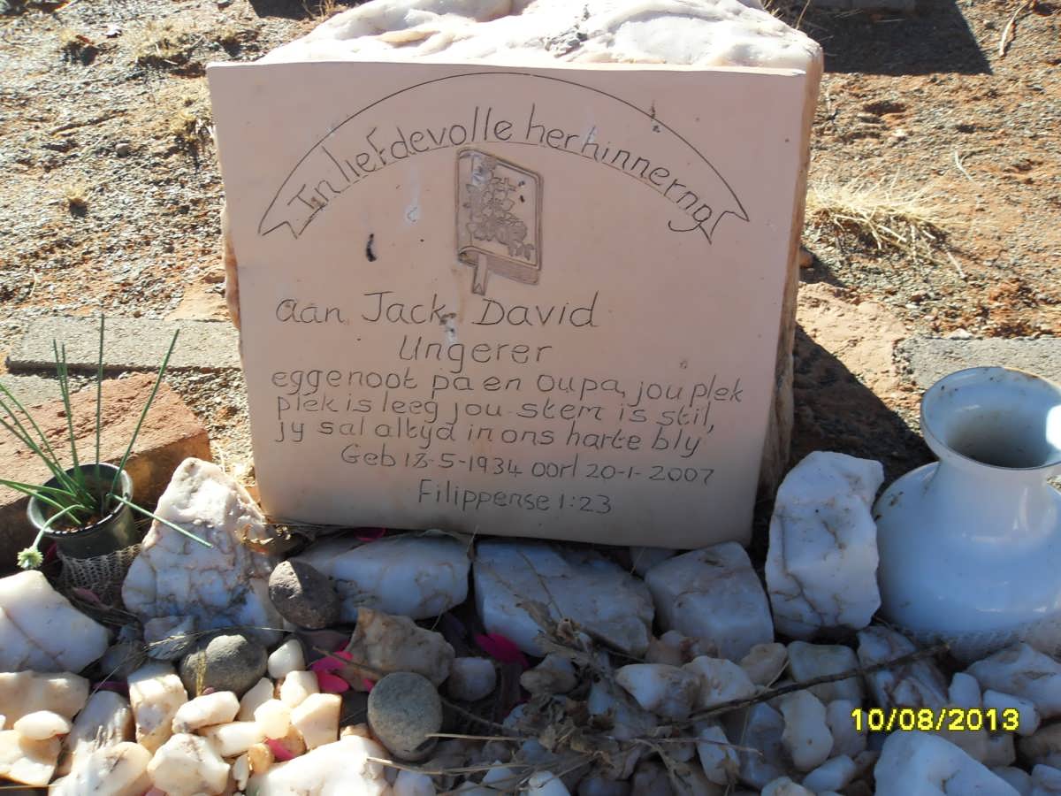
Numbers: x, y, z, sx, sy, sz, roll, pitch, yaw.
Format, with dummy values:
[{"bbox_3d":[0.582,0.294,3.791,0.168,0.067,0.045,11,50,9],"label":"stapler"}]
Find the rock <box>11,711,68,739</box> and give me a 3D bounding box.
[{"bbox_3d":[-0.410,0.274,0.900,0.048,0.021,0.028,0,38,0],"label":"rock"}]

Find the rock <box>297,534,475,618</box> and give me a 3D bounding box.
[{"bbox_3d":[-0.155,0.186,1.113,0.182,0.072,0.087,-1,34,0],"label":"rock"}]

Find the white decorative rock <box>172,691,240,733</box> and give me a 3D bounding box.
[{"bbox_3d":[-0.276,0.266,0.910,0.057,0.025,0.029,-16,41,-19],"label":"white decorative rock"}]

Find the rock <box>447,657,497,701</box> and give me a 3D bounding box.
[{"bbox_3d":[-0.053,0.255,0.974,0.044,0.037,0.039,-1,33,0],"label":"rock"}]

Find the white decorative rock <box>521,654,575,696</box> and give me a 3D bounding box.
[{"bbox_3d":[0.017,0.263,1.020,0.052,0.035,0.035,-1,34,0],"label":"white decorative rock"}]

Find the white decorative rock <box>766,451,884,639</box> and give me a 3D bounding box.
[{"bbox_3d":[0.286,0.143,1.040,0.105,0.180,0.092,-1,34,0],"label":"white decorative rock"}]

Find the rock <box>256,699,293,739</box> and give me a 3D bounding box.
[{"bbox_3d":[-0.216,0.271,0.904,0.031,0.028,0.031,0,38,0],"label":"rock"}]

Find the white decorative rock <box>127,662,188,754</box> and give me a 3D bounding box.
[{"bbox_3d":[-0.323,0.270,0.929,0.051,0.070,0.062,-1,33,0],"label":"white decorative rock"}]

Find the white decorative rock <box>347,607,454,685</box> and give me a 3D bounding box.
[{"bbox_3d":[-0.121,0.233,1.001,0.099,0.055,0.059,-1,33,0],"label":"white decorative rock"}]

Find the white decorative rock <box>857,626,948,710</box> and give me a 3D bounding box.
[{"bbox_3d":[0.336,0.244,0.970,0.083,0.054,0.070,0,38,0],"label":"white decorative rock"}]

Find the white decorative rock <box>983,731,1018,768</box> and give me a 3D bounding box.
[{"bbox_3d":[0.413,0.310,0.943,0.031,0.028,0.030,-1,34,0],"label":"white decorative rock"}]

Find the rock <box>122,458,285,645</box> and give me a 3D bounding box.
[{"bbox_3d":[-0.319,0.150,1.048,0.150,0.180,0.108,-1,34,0],"label":"rock"}]

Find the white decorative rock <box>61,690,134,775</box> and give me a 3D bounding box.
[{"bbox_3d":[-0.393,0.305,0.972,0.058,0.055,0.070,-1,34,0],"label":"white decorative rock"}]

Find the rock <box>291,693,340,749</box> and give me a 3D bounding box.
[{"bbox_3d":[-0.184,0.276,0.917,0.042,0.042,0.040,-1,33,0],"label":"rock"}]

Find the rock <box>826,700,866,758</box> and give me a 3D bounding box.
[{"bbox_3d":[0.268,0.284,0.924,0.043,0.044,0.040,-1,33,0],"label":"rock"}]

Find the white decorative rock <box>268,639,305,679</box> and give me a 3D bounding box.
[{"bbox_3d":[-0.225,0.240,0.991,0.035,0.035,0.035,-1,33,0],"label":"white decorative rock"}]

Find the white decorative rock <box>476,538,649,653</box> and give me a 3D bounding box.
[{"bbox_3d":[0.033,0.197,1.062,0.173,0.080,0.091,8,34,13],"label":"white decorative rock"}]

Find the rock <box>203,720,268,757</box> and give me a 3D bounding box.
[{"bbox_3d":[-0.266,0.304,0.963,0.056,0.030,0.032,-1,34,0],"label":"rock"}]

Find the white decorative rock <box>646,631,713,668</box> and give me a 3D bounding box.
[{"bbox_3d":[0.138,0.233,0.985,0.060,0.037,0.041,0,38,0],"label":"white decorative rock"}]

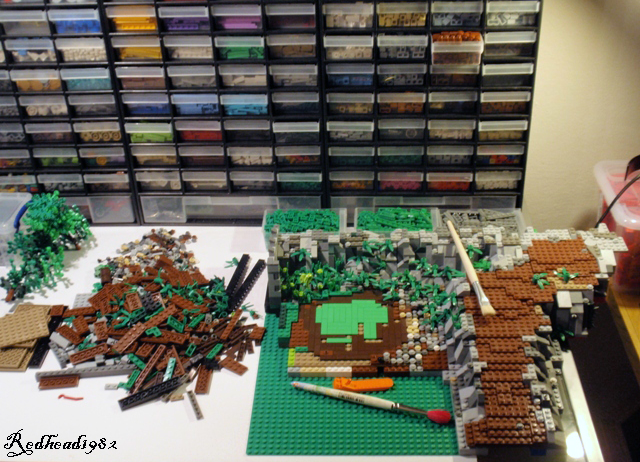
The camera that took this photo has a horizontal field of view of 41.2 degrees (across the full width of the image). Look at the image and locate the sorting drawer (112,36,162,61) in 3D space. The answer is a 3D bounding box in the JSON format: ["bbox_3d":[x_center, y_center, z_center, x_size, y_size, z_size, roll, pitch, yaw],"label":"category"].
[{"bbox_3d":[-0.258,-0.297,1.281,0.068,0.038,0.135,0,33,4],"label":"sorting drawer"}]

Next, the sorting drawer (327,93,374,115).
[{"bbox_3d":[0.049,-0.223,1.307,0.069,0.037,0.134,0,33,5],"label":"sorting drawer"}]

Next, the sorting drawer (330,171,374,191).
[{"bbox_3d":[0.054,-0.112,1.379,0.070,0.037,0.138,0,32,4],"label":"sorting drawer"}]

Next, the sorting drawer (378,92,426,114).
[{"bbox_3d":[0.123,-0.220,1.296,0.070,0.039,0.138,0,32,4],"label":"sorting drawer"}]

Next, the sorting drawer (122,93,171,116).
[{"bbox_3d":[-0.253,-0.223,1.322,0.069,0.037,0.137,0,33,4],"label":"sorting drawer"}]

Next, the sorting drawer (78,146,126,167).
[{"bbox_3d":[-0.333,-0.150,1.382,0.070,0.037,0.138,0,32,4],"label":"sorting drawer"}]

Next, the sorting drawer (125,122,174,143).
[{"bbox_3d":[-0.254,-0.183,1.347,0.070,0.039,0.138,0,32,4],"label":"sorting drawer"}]

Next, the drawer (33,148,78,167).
[{"bbox_3d":[-0.406,-0.147,1.382,0.068,0.038,0.135,0,33,4],"label":"drawer"}]

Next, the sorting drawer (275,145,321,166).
[{"bbox_3d":[-0.029,-0.150,1.363,0.069,0.037,0.134,0,33,5],"label":"sorting drawer"}]

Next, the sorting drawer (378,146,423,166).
[{"bbox_3d":[0.127,-0.147,1.344,0.070,0.039,0.138,0,32,4],"label":"sorting drawer"}]

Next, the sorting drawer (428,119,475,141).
[{"bbox_3d":[0.201,-0.184,1.321,0.068,0.038,0.135,0,33,4],"label":"sorting drawer"}]

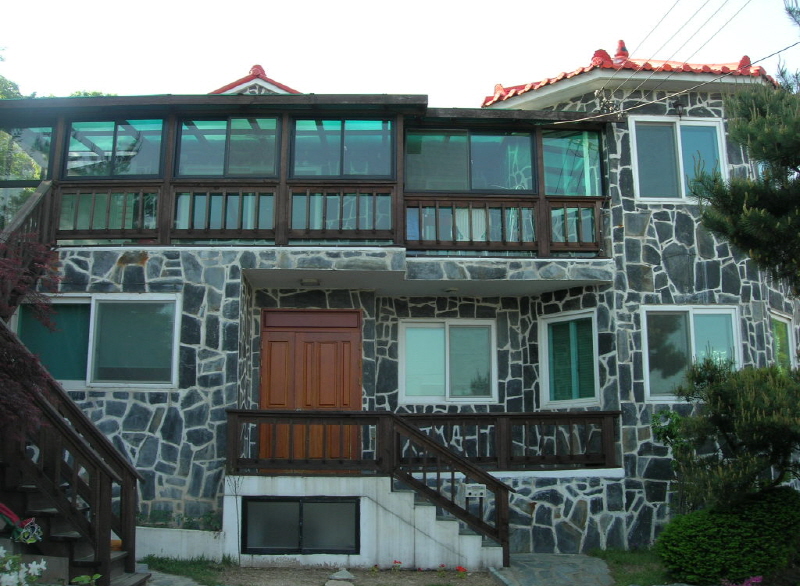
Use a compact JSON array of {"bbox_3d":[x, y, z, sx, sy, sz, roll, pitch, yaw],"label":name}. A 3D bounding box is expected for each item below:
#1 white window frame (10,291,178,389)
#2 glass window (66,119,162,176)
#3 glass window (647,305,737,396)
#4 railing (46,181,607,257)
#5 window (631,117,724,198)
[{"bbox_3d":[-3.992,0.636,11.675,2.160,1.239,0.150,0,-11,-1],"label":"white window frame"},{"bbox_3d":[-3.972,-1.991,12.257,1.317,0.857,0.100,0,-11,-1],"label":"glass window"},{"bbox_3d":[4.206,0.868,12.703,1.393,1.403,0.140,0,-12,-1],"label":"glass window"},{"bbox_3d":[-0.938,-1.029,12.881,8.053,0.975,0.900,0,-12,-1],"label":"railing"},{"bbox_3d":[4.234,-2.028,13.319,1.439,1.360,0.140,0,-12,-1],"label":"window"}]

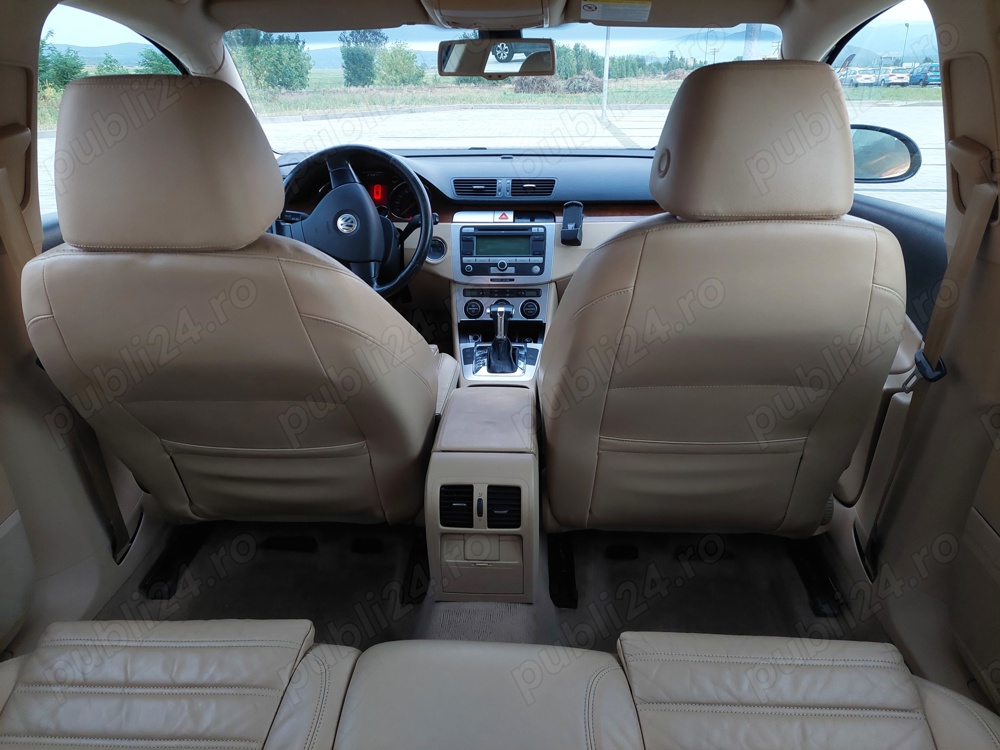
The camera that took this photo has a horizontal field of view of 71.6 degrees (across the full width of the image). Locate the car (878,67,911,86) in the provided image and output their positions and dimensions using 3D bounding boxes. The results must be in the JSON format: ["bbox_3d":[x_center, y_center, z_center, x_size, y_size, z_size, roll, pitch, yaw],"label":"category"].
[{"bbox_3d":[35.844,-27.294,63.522,1.820,1.600,4.400,6,24,13],"label":"car"}]

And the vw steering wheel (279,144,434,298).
[{"bbox_3d":[-0.352,-0.377,1.735,0.380,0.380,0.120,1,0,2],"label":"vw steering wheel"}]

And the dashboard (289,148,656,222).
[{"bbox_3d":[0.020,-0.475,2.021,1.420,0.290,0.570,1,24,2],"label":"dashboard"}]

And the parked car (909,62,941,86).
[{"bbox_3d":[36.995,-25.823,59.799,1.800,1.740,4.400,6,24,13],"label":"parked car"}]

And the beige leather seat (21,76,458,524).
[{"bbox_3d":[-0.387,-0.073,1.343,0.540,0.950,0.760,1,24,2],"label":"beige leather seat"}]

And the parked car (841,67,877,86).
[{"bbox_3d":[33.702,-27.818,64.877,1.780,1.530,4.300,6,24,13],"label":"parked car"}]

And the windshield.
[{"bbox_3d":[0.022,-0.763,1.949,1.400,0.140,0.840,1,-4,2],"label":"windshield"}]

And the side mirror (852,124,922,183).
[{"bbox_3d":[0.907,-0.560,1.745,0.235,0.145,0.140,3,24,8],"label":"side mirror"}]

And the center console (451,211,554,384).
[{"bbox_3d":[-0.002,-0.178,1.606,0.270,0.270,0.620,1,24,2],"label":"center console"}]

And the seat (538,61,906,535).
[{"bbox_3d":[0.362,-0.121,1.428,0.540,0.950,0.760,1,24,2],"label":"seat"}]

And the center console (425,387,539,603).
[{"bbox_3d":[-0.023,0.190,1.244,0.178,0.280,0.330,1,24,2],"label":"center console"}]

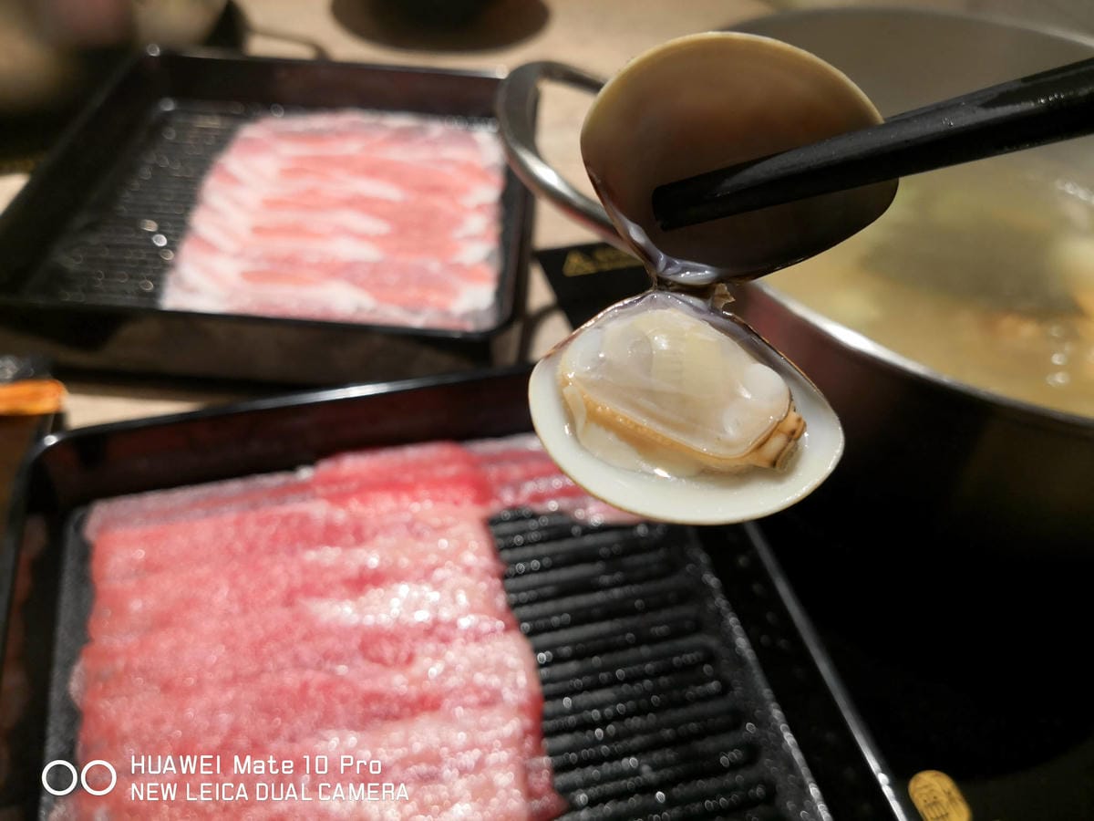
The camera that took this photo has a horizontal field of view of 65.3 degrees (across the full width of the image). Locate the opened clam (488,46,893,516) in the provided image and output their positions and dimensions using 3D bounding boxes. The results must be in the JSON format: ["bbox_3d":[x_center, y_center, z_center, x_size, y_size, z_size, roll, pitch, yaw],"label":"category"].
[{"bbox_3d":[0.024,-0.019,0.128,0.047,0.067,0.026,11,3,5],"label":"opened clam"}]

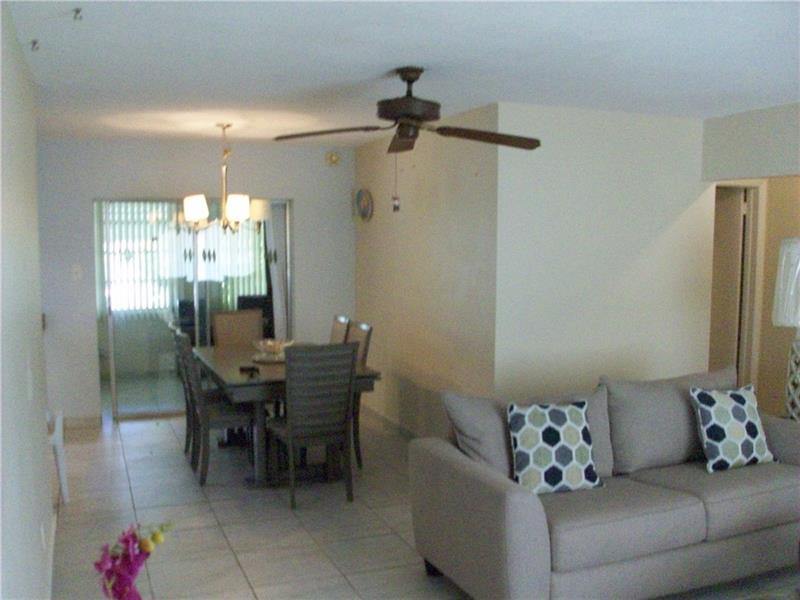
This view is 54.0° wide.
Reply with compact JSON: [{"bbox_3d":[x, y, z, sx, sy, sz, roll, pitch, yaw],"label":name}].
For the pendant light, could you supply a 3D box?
[{"bbox_3d":[-1.359,-0.913,6.016,0.584,0.850,0.563,-2,5,-22],"label":"pendant light"}]

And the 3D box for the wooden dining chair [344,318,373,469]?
[{"bbox_3d":[-0.526,0.690,5.720,0.573,1.006,0.483,-2,5,-22],"label":"wooden dining chair"}]

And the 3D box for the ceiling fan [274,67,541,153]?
[{"bbox_3d":[0.043,-0.981,3.969,1.338,0.379,1.338,0,5,-6],"label":"ceiling fan"}]

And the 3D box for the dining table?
[{"bbox_3d":[-0.881,0.815,5.696,0.996,0.760,1.580,-2,5,-22],"label":"dining table"}]

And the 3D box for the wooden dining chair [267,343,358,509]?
[{"bbox_3d":[-0.559,0.749,4.983,0.483,1.006,0.573,-2,5,-22],"label":"wooden dining chair"}]

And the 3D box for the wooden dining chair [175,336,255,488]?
[{"bbox_3d":[-1.192,0.713,5.409,0.573,1.006,0.483,-2,5,-22],"label":"wooden dining chair"}]

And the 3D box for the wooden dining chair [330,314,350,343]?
[{"bbox_3d":[-0.721,0.651,6.204,0.573,1.006,0.483,-2,5,-22],"label":"wooden dining chair"}]

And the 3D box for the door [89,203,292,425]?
[{"bbox_3d":[-1.872,0.075,7.270,1.741,1.977,0.091,-2,5,-22],"label":"door"}]

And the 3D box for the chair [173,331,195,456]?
[{"bbox_3d":[-1.369,0.678,5.846,0.573,1.006,0.483,-2,5,-22],"label":"chair"}]

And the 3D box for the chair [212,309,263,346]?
[{"bbox_3d":[-1.323,0.615,6.632,0.483,1.006,0.573,-2,5,-22],"label":"chair"}]

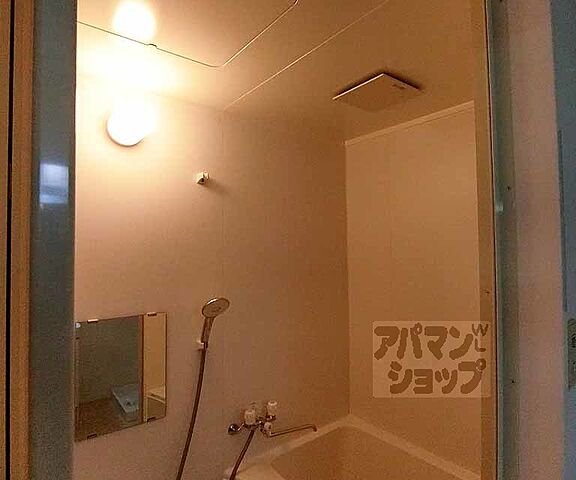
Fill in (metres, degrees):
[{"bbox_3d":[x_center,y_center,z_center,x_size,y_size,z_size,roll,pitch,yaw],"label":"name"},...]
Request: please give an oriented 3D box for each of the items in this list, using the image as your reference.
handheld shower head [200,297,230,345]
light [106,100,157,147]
[{"bbox_3d":[-0.299,0.317,1.281,0.105,0.222,0.062,0,28,-39],"label":"handheld shower head"},{"bbox_3d":[-0.543,-0.408,1.155,0.155,0.155,0.136,0,-1,-39],"label":"light"}]

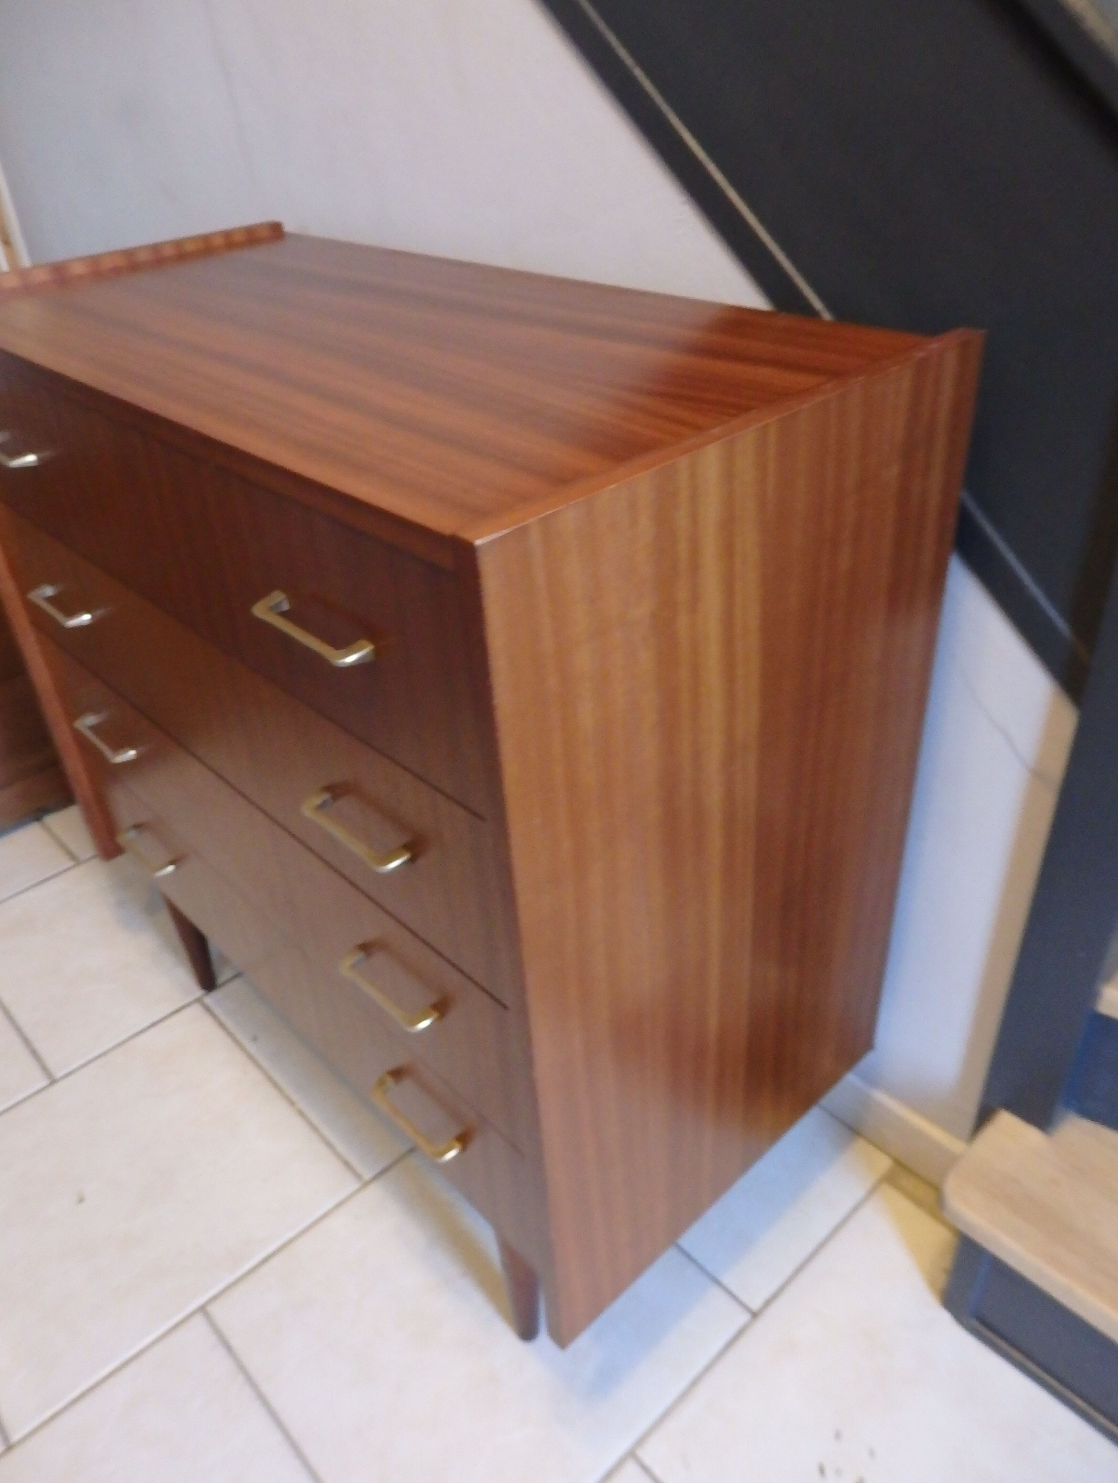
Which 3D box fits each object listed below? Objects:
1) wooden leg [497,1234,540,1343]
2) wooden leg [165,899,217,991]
[{"bbox_3d":[-0.035,0.511,1.011,0.036,0.182,0.036,-3,34,2],"label":"wooden leg"},{"bbox_3d":[-0.481,0.261,1.422,0.036,0.182,0.036,-30,42,-32],"label":"wooden leg"}]

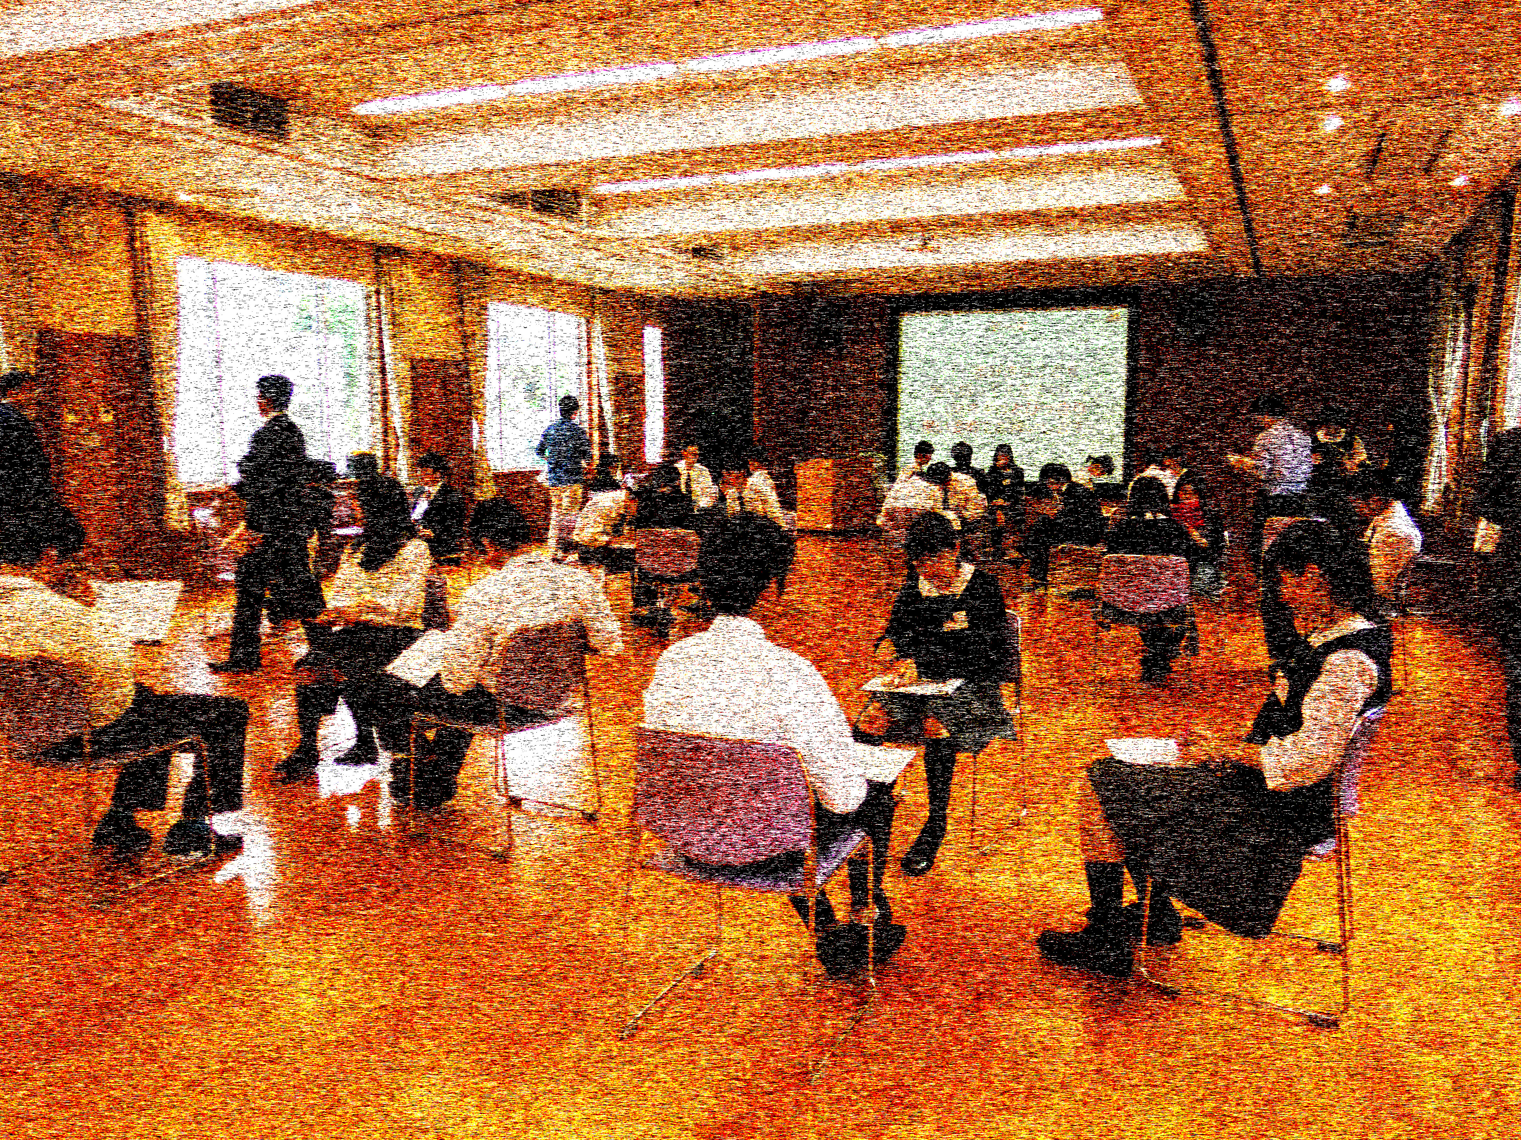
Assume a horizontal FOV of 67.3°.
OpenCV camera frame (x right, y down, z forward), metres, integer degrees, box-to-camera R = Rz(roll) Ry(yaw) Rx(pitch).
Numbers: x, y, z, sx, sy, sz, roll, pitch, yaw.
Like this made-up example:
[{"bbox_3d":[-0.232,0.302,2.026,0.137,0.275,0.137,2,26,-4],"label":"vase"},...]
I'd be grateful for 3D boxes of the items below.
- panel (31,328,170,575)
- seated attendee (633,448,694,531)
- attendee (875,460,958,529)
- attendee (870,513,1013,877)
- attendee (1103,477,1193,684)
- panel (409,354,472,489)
[{"bbox_3d":[-5.328,-0.832,9.268,0.050,2.120,0.974,4,8,25],"label":"panel"},{"bbox_3d":[-0.639,-0.149,7.829,0.480,1.220,0.740,0,8,-3],"label":"seated attendee"},{"bbox_3d":[1.344,-0.366,9.836,0.530,1.160,0.780,4,8,22],"label":"attendee"},{"bbox_3d":[0.611,0.391,4.035,0.480,1.180,0.740,4,8,25],"label":"attendee"},{"bbox_3d":[2.200,0.048,6.631,0.460,1.200,0.700,1,8,6],"label":"attendee"},{"bbox_3d":[-3.606,-1.266,12.950,0.050,2.120,0.990,4,8,25],"label":"panel"}]

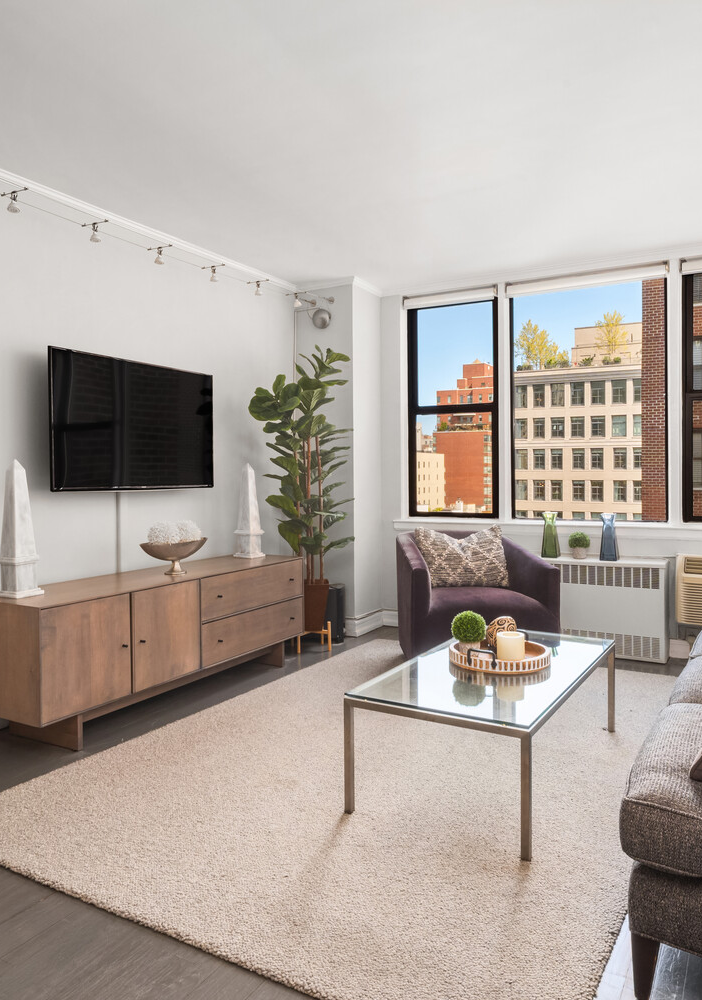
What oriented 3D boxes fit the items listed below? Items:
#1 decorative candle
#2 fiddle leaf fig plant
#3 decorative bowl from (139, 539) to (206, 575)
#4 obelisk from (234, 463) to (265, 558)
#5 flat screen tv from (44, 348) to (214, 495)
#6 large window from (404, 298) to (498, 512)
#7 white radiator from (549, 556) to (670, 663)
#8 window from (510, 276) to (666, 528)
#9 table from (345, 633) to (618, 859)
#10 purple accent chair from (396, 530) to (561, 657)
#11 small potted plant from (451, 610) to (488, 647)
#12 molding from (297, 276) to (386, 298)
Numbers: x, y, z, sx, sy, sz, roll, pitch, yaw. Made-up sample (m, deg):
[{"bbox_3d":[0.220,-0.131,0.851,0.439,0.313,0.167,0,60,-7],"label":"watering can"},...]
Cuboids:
[{"bbox_3d":[0.610,0.558,2.705,0.106,0.088,0.106,1,2,29],"label":"decorative candle"},{"bbox_3d":[-0.318,-0.124,4.527,0.602,1.716,0.602,1,2,29],"label":"fiddle leaf fig plant"},{"bbox_3d":[-0.905,0.288,3.652,0.223,0.173,0.457,1,2,29],"label":"decorative bowl"},{"bbox_3d":[-0.640,0.062,4.455,0.140,0.587,0.140,0,2,29],"label":"obelisk"},{"bbox_3d":[-1.113,-0.388,3.748,0.050,0.664,1.118,0,2,29],"label":"flat screen tv"},{"bbox_3d":[0.711,-0.633,4.981,0.680,1.520,0.100,0,2,29],"label":"large window"},{"bbox_3d":[1.510,0.649,4.406,0.842,0.600,0.236,0,2,29],"label":"white radiator"},{"bbox_3d":[1.501,-0.615,4.544,0.964,1.503,0.100,0,2,29],"label":"window"},{"bbox_3d":[0.556,0.815,2.685,0.619,0.393,1.210,1,2,31],"label":"table"},{"bbox_3d":[0.746,0.593,4.391,0.859,0.730,0.758,0,2,-3],"label":"purple accent chair"},{"bbox_3d":[0.464,0.521,2.761,0.132,0.164,0.132,0,2,0],"label":"small potted plant"},{"bbox_3d":[-0.096,-1.472,5.090,0.511,0.057,0.473,0,2,29],"label":"molding"}]

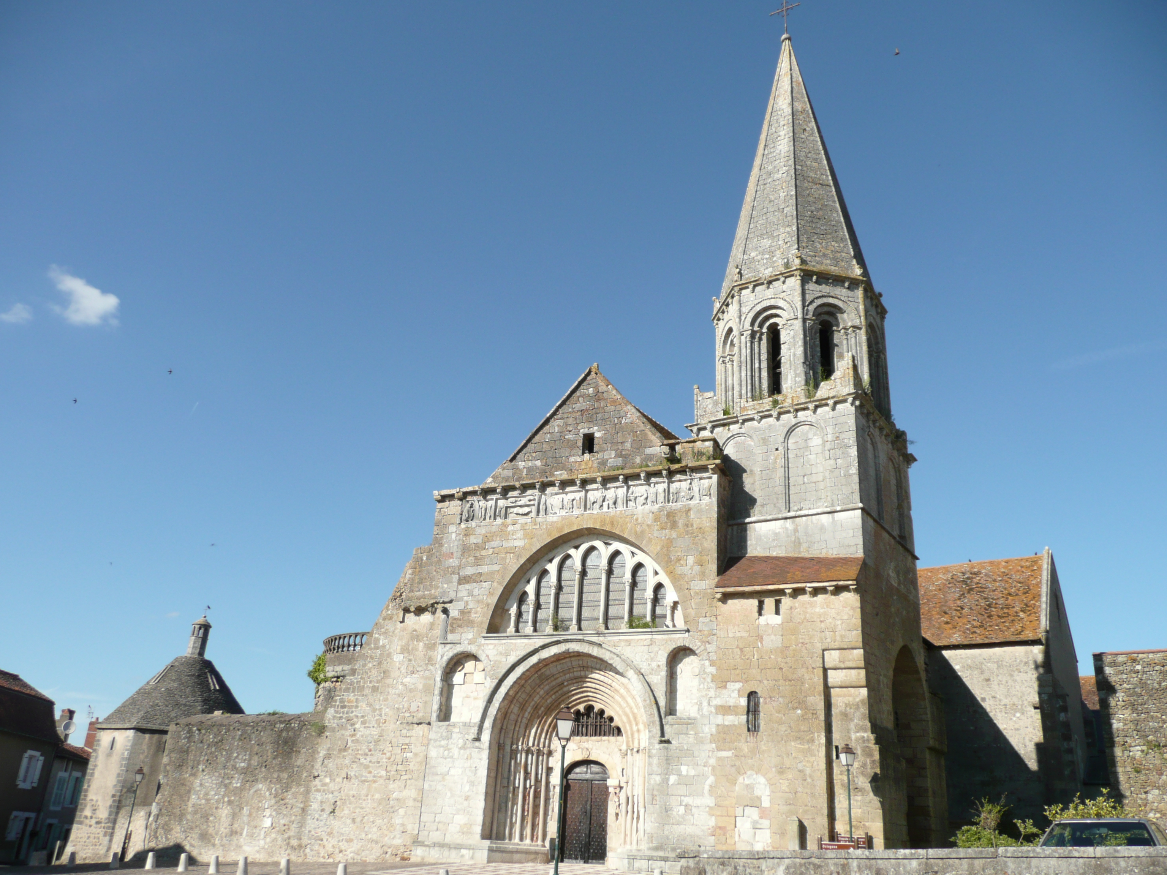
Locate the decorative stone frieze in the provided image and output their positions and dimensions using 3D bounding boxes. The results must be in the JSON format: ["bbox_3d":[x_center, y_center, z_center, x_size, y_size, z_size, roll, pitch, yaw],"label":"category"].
[{"bbox_3d":[-0.557,2.178,35.214,11.840,1.480,0.450,-7,-26,24],"label":"decorative stone frieze"}]

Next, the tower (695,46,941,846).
[{"bbox_3d":[8.751,-2.568,37.826,6.778,36.556,7.030,-12,-28,32],"label":"tower"}]

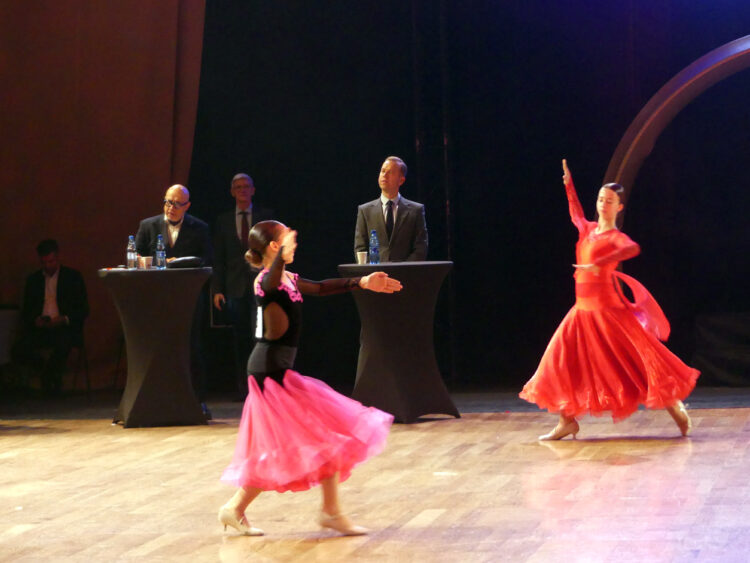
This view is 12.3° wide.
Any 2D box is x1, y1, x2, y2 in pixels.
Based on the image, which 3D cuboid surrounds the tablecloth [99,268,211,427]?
[{"bbox_3d":[-1.527,0.460,24.350,0.800,1.110,0.800,-2,2,0],"label":"tablecloth"}]

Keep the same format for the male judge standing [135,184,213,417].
[{"bbox_3d":[-1.433,0.136,24.900,0.570,1.680,0.580,-1,2,18],"label":"male judge standing"}]

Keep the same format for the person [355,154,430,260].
[{"bbox_3d":[0.133,0.022,25.000,0.540,1.830,0.360,-1,2,10],"label":"person"}]

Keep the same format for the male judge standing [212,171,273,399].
[{"bbox_3d":[-1.016,0.031,27.000,0.510,1.750,0.340,-1,2,3],"label":"male judge standing"}]

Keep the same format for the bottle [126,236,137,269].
[{"bbox_3d":[-1.705,-0.205,24.350,0.066,0.236,0.066,-2,2,0],"label":"bottle"}]

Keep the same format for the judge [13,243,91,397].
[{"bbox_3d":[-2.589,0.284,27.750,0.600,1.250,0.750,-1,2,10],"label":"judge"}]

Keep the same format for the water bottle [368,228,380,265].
[{"bbox_3d":[0.002,-0.239,24.250,0.066,0.238,0.066,-2,2,0],"label":"water bottle"}]

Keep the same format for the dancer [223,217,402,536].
[{"bbox_3d":[-0.319,0.477,17.150,0.920,1.550,0.620,-2,2,3],"label":"dancer"}]

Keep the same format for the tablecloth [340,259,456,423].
[{"bbox_3d":[0.164,0.423,24.250,0.800,1.110,0.800,-2,2,0],"label":"tablecloth"}]

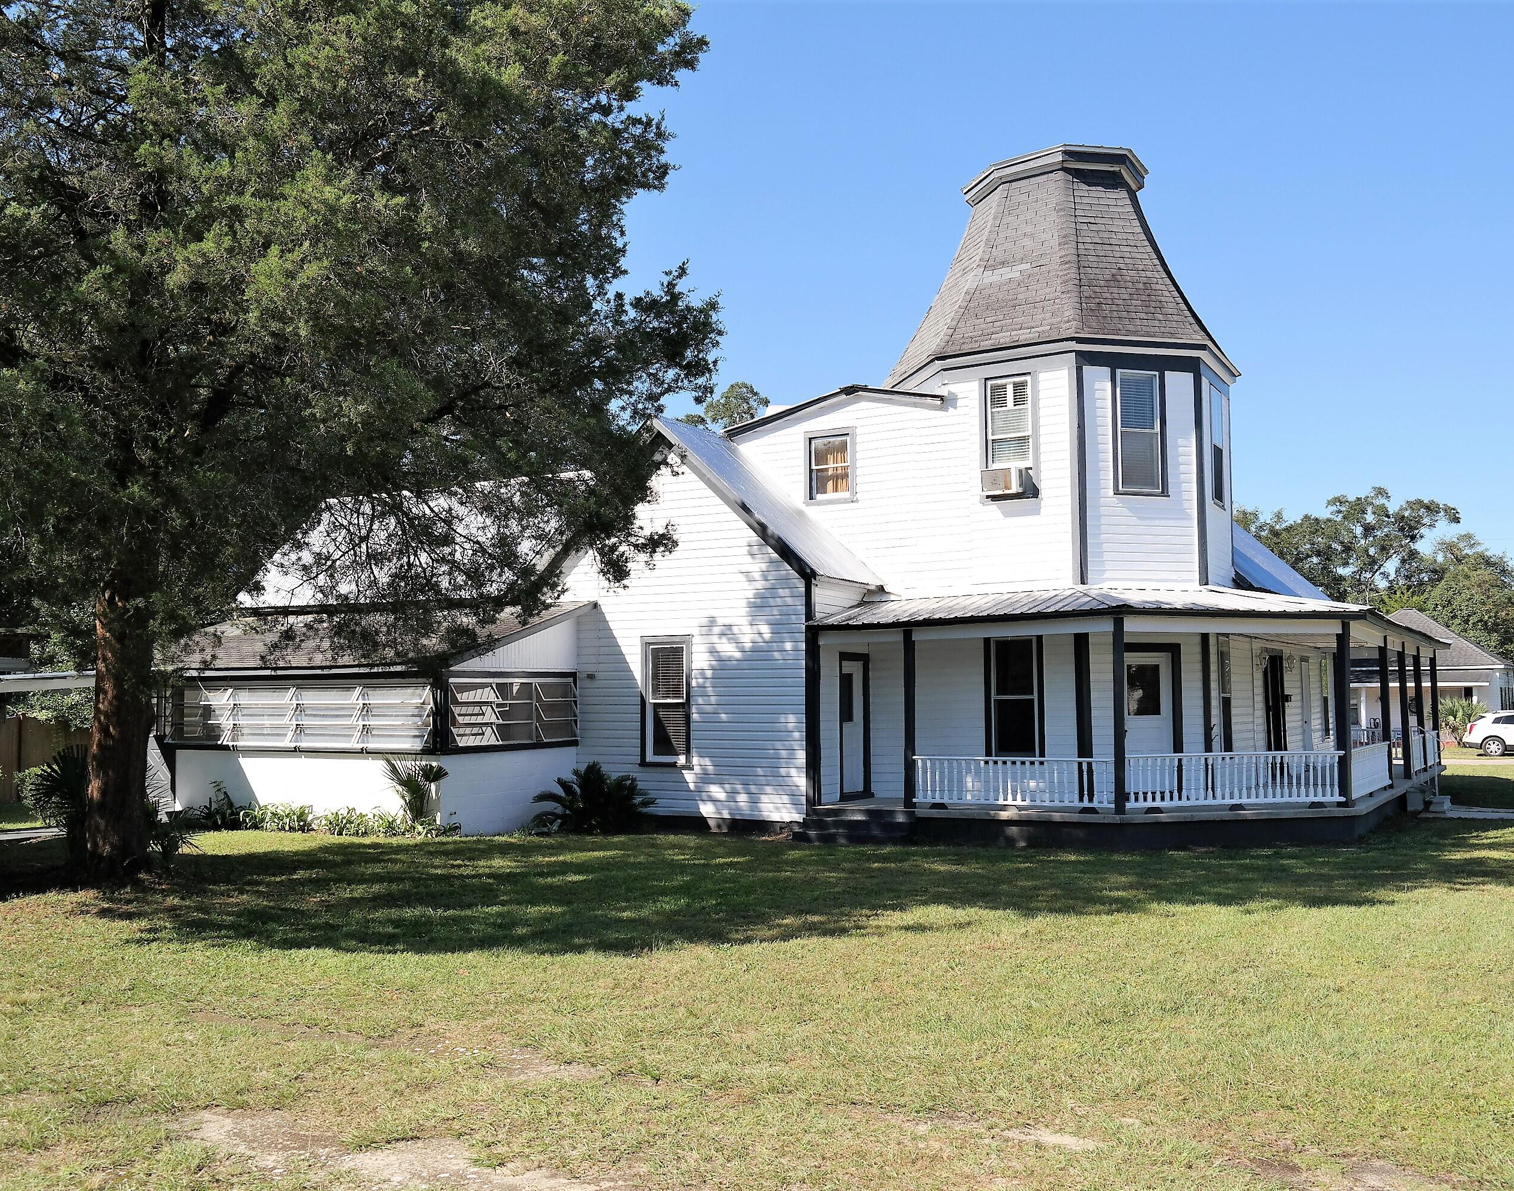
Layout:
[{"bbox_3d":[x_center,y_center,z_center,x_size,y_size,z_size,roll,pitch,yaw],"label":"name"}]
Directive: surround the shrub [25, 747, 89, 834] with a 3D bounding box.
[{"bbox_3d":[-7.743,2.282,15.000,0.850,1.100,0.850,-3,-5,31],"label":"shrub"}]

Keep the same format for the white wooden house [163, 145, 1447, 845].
[{"bbox_3d":[2.362,-1.389,26.663,19.120,10.630,20.650,-3,-5,31],"label":"white wooden house"}]

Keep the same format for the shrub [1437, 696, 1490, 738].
[{"bbox_3d":[29.958,5.346,57.000,2.200,2.100,2.300,-3,-5,31],"label":"shrub"}]

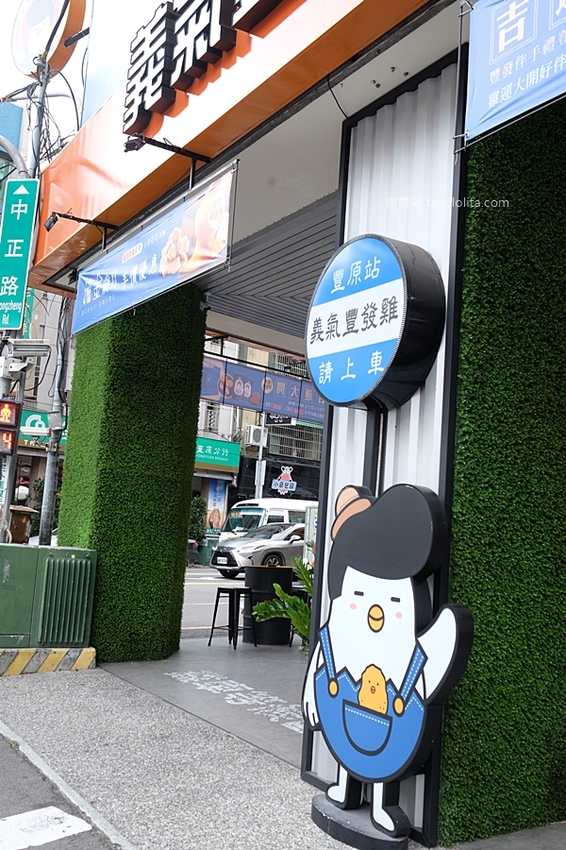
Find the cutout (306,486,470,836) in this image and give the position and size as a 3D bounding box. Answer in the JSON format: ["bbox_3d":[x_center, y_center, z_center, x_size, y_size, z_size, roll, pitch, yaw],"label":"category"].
[{"bbox_3d":[0.457,1.055,3.895,0.100,1.530,1.100,9,-8,-32],"label":"cutout"}]

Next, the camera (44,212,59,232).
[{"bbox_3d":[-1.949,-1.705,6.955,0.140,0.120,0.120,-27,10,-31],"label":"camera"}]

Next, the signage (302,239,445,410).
[{"bbox_3d":[0.451,-0.523,4.330,0.230,0.900,0.900,9,-8,-32],"label":"signage"}]

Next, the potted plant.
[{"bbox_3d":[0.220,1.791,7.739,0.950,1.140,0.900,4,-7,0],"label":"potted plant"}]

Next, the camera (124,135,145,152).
[{"bbox_3d":[-0.977,-1.851,5.433,0.120,0.120,0.130,-2,10,42],"label":"camera"}]

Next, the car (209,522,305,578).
[{"bbox_3d":[0.059,3.657,24.120,1.895,1.690,4.890,-3,-10,44],"label":"car"}]

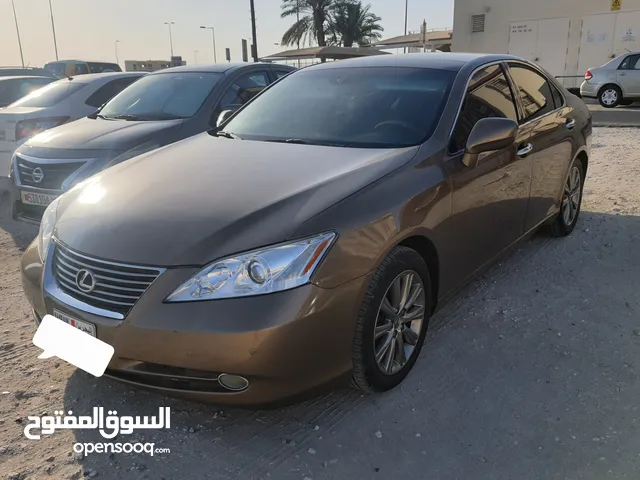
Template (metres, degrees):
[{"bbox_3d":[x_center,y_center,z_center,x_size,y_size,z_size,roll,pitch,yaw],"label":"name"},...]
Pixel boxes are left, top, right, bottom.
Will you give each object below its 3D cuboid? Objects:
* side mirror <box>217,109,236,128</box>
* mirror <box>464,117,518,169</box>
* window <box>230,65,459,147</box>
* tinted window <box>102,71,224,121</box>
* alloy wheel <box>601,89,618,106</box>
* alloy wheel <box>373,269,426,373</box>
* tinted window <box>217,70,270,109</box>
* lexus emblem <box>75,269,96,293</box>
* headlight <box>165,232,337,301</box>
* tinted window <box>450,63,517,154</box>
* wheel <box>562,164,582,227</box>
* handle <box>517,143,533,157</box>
[{"bbox_3d":[-0.697,-0.886,3.548,0.259,0.197,0.166,12,22,38],"label":"side mirror"},{"bbox_3d":[0.818,-0.477,2.318,0.269,0.228,0.176,12,22,38],"label":"mirror"},{"bbox_3d":[0.066,-0.822,2.920,1.440,0.120,0.890,12,53,38],"label":"window"},{"bbox_3d":[-1.704,-1.554,5.213,1.360,0.120,0.900,6,50,25],"label":"tinted window"},{"bbox_3d":[7.382,-3.637,12.262,0.420,0.420,0.150,5,19,22],"label":"alloy wheel"},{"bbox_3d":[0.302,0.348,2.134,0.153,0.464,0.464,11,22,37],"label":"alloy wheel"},{"bbox_3d":[-0.809,-1.630,5.324,0.062,0.435,1.035,-20,7,31],"label":"tinted window"},{"bbox_3d":[-0.930,0.159,1.906,0.135,0.095,0.026,12,13,38],"label":"lexus emblem"},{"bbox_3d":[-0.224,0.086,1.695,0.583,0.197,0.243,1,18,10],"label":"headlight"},{"bbox_3d":[0.900,-0.774,2.723,0.062,0.455,1.097,-18,2,43],"label":"tinted window"},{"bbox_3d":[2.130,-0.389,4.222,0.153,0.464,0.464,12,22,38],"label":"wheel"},{"bbox_3d":[1.254,-0.556,2.946,0.052,0.047,0.238,12,22,38],"label":"handle"}]

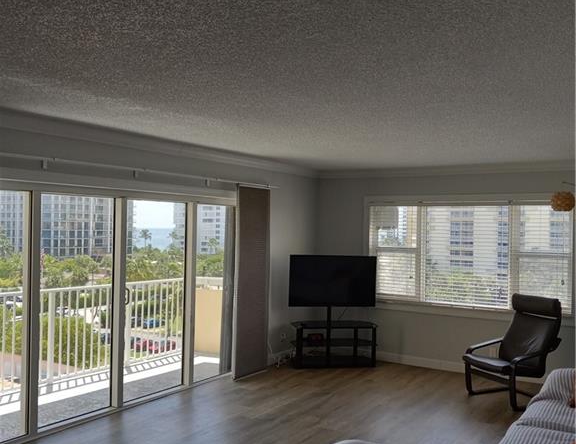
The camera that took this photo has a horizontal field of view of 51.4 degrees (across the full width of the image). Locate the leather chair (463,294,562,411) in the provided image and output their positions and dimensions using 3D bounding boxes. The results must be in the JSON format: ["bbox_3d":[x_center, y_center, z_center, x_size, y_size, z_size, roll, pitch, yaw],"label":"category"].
[{"bbox_3d":[2.307,1.285,6.075,0.790,1.010,0.660,1,-1,-27],"label":"leather chair"}]

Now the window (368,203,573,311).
[{"bbox_3d":[2.082,0.388,7.199,2.435,1.219,0.100,0,-1,33],"label":"window"}]

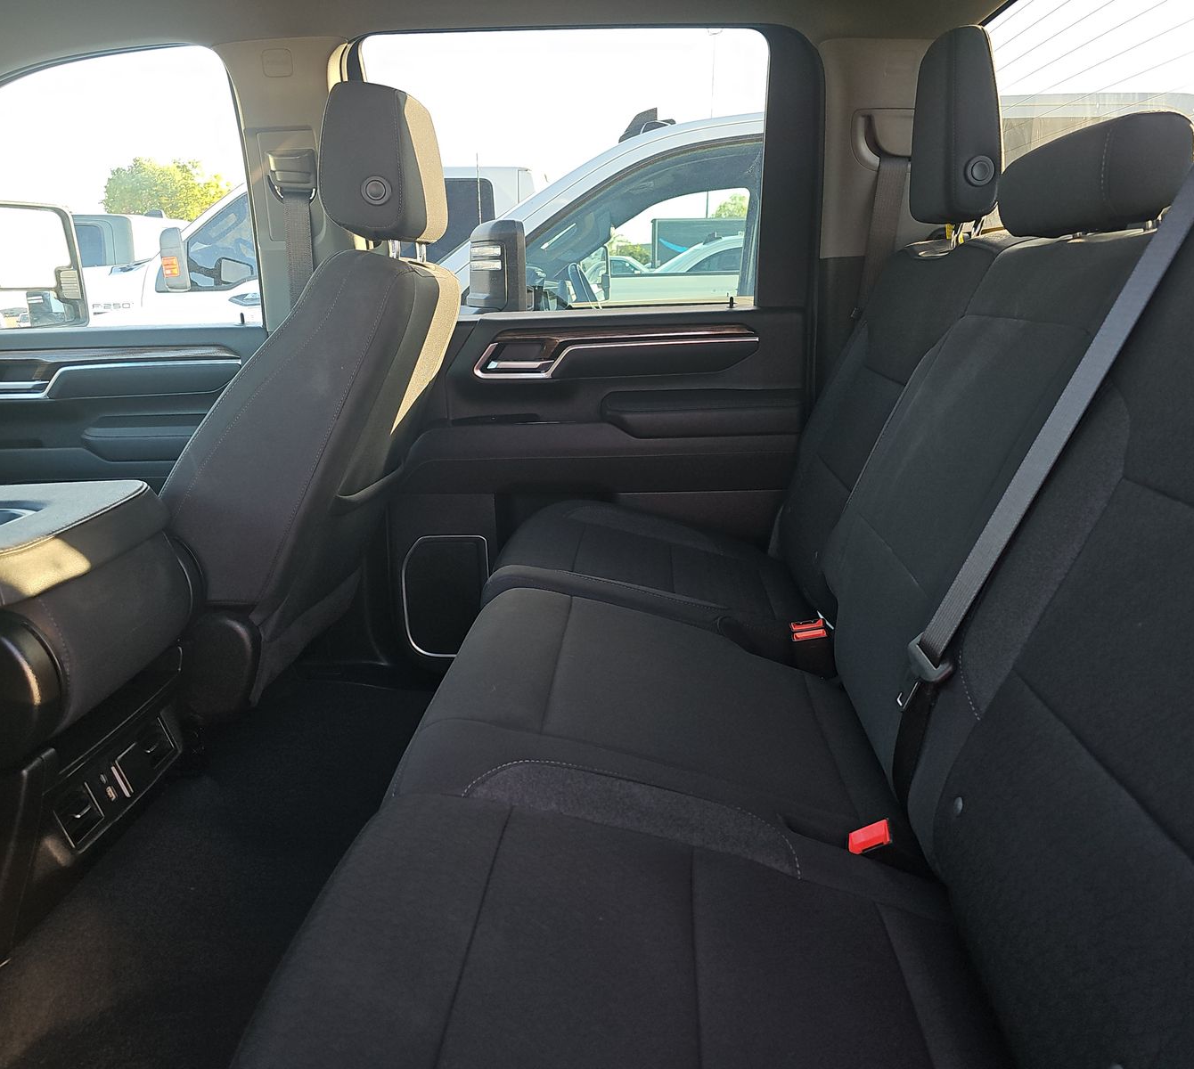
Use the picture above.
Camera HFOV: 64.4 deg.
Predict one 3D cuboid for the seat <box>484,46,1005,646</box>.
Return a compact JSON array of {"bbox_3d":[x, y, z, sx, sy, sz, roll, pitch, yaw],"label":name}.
[{"bbox_3d":[0.225,-0.233,1.487,0.810,0.975,0.540,-1,14,4],"label":"seat"}]

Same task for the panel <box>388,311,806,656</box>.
[{"bbox_3d":[-0.025,-0.084,1.897,0.870,0.735,0.130,-1,14,4],"label":"panel"}]

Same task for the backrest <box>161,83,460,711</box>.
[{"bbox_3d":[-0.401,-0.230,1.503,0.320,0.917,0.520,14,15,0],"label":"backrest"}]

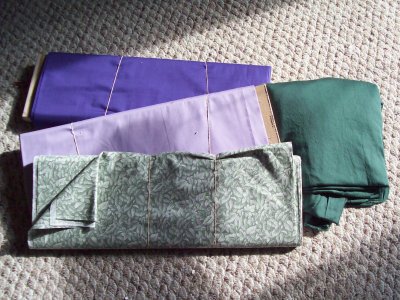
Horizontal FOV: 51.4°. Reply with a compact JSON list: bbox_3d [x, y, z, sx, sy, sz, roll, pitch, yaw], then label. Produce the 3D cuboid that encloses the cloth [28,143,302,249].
[{"bbox_3d":[-0.069,0.111,0.908,0.570,0.050,0.205,0,81,-1],"label":"cloth"}]

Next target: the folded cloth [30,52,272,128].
[{"bbox_3d":[-0.118,-0.127,1.030,0.578,0.060,0.200,4,69,1],"label":"folded cloth"}]

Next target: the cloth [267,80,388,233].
[{"bbox_3d":[0.288,0.001,0.972,0.272,0.085,0.320,3,69,0],"label":"cloth"}]

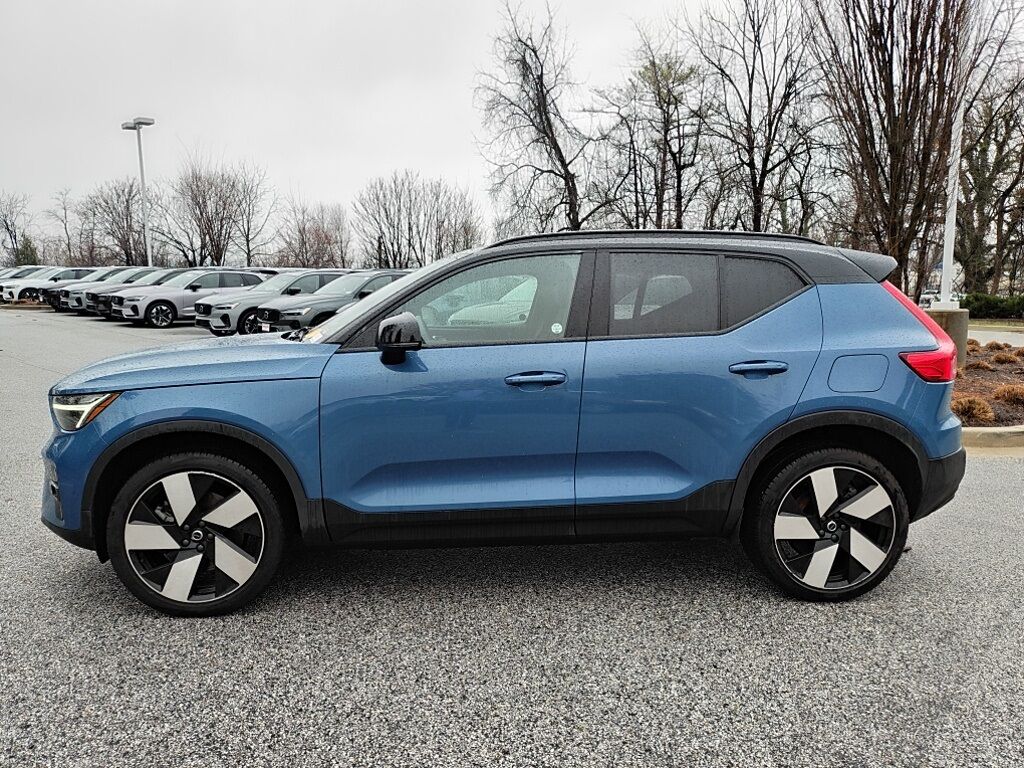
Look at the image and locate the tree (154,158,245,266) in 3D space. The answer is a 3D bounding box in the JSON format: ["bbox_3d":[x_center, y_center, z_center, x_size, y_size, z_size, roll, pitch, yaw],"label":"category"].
[{"bbox_3d":[-18.132,-8.775,43.044,5.360,8.430,5.090,-3,8,-22],"label":"tree"}]

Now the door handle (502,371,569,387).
[{"bbox_3d":[0.088,-0.024,3.017,0.240,0.055,0.060,0,8,-4],"label":"door handle"}]

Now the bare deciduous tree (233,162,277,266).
[{"bbox_3d":[-15.874,-9.453,45.588,2.700,8.260,2.700,1,8,0],"label":"bare deciduous tree"}]

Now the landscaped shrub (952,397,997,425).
[{"bbox_3d":[4.261,0.245,6.850,0.450,0.250,0.430,5,9,32],"label":"landscaped shrub"}]

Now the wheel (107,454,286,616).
[{"bbox_3d":[-1.295,0.608,3.106,0.720,0.720,0.240,0,7,-4],"label":"wheel"}]

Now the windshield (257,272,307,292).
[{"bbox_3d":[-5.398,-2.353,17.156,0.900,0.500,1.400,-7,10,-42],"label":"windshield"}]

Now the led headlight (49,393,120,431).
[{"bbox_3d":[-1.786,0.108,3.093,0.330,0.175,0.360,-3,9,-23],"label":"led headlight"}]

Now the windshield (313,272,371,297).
[{"bbox_3d":[-3.696,-2.126,15.946,1.420,0.140,1.000,8,43,42],"label":"windshield"}]

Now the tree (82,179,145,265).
[{"bbox_3d":[-26.115,-9.318,48.523,4.130,8.080,3.930,-4,8,-28],"label":"tree"}]

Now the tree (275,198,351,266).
[{"bbox_3d":[-11.765,-7.911,44.326,4.503,6.260,4.278,-2,8,-14],"label":"tree"}]

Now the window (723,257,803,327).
[{"bbox_3d":[1.089,-0.393,3.208,0.370,0.325,0.050,0,-15,-4],"label":"window"}]

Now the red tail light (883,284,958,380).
[{"bbox_3d":[1.810,-0.229,3.252,0.350,0.455,0.250,0,7,-4],"label":"red tail light"}]

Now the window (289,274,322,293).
[{"bbox_3d":[-4.620,-2.220,16.500,0.860,0.440,0.160,-7,10,-43],"label":"window"}]

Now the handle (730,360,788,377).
[{"bbox_3d":[1.019,-0.066,3.070,0.254,0.067,0.065,0,7,-4],"label":"handle"}]

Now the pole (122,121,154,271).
[{"bbox_3d":[-16.505,-7.543,33.270,1.800,8.595,0.650,4,9,31],"label":"pole"}]

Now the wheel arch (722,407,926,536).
[{"bbox_3d":[1.354,0.363,3.195,0.910,0.530,0.160,0,7,-4],"label":"wheel arch"}]

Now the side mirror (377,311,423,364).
[{"bbox_3d":[-0.442,-0.182,2.934,0.170,0.205,0.200,0,8,-4],"label":"side mirror"}]

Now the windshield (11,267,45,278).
[{"bbox_3d":[-23.259,-5.353,35.500,0.900,0.480,1.400,-7,10,-43],"label":"windshield"}]

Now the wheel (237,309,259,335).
[{"bbox_3d":[-5.892,-1.351,16.874,0.250,0.730,0.730,8,11,42],"label":"wheel"}]

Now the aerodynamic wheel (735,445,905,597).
[{"bbox_3d":[1.398,0.610,3.328,0.715,0.715,0.250,0,7,-4],"label":"aerodynamic wheel"}]

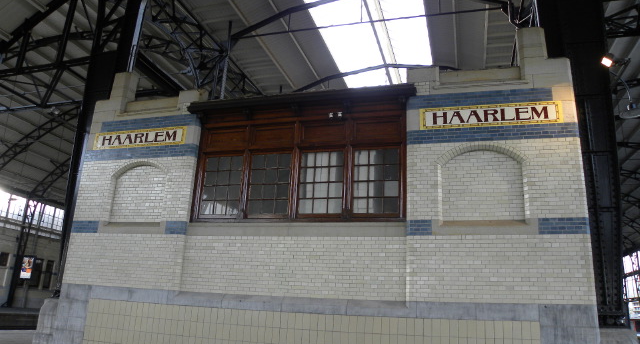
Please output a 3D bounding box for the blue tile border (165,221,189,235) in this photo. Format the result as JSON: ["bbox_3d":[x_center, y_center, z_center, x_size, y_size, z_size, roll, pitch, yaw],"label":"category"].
[{"bbox_3d":[-2.626,1.032,8.851,0.471,0.246,0.080,-2,-17,17],"label":"blue tile border"}]

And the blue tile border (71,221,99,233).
[{"bbox_3d":[-4.625,1.091,9.518,0.678,0.249,0.080,-2,-17,17],"label":"blue tile border"}]

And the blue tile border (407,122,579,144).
[{"bbox_3d":[2.746,-0.606,7.735,2.708,0.254,0.080,-2,-17,17],"label":"blue tile border"}]

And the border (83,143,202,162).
[{"bbox_3d":[-3.622,-0.370,9.669,2.775,0.257,0.080,-2,-17,17],"label":"border"}]

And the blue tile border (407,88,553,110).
[{"bbox_3d":[2.625,-1.206,7.984,2.371,0.248,0.080,-2,-17,17],"label":"blue tile border"}]

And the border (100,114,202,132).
[{"bbox_3d":[-3.498,-0.976,9.841,2.406,0.246,0.080,-2,-17,17],"label":"border"}]

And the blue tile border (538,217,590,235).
[{"bbox_3d":[3.550,0.793,7.008,0.710,0.245,0.080,-2,-17,17],"label":"blue tile border"}]

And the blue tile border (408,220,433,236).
[{"bbox_3d":[1.574,0.884,7.577,0.384,0.249,0.080,-2,-17,17],"label":"blue tile border"}]

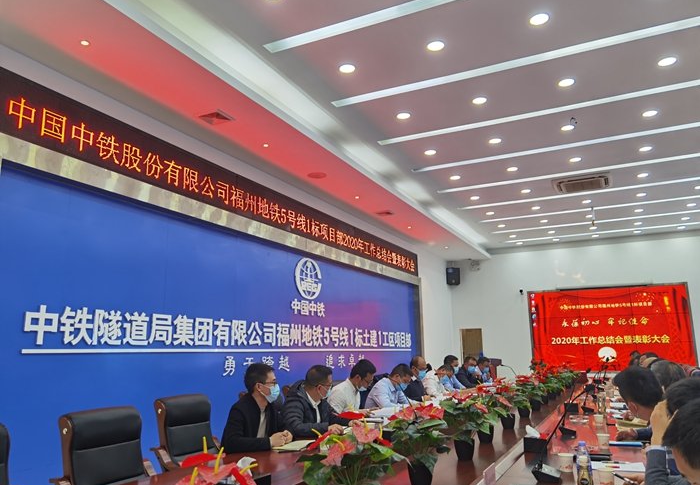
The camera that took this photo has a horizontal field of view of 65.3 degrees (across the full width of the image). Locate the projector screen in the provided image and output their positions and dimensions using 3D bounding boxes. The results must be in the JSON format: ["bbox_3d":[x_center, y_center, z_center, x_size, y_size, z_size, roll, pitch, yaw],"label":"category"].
[{"bbox_3d":[6.630,2.229,14.069,3.796,2.145,0.100,-6,-13,26],"label":"projector screen"}]

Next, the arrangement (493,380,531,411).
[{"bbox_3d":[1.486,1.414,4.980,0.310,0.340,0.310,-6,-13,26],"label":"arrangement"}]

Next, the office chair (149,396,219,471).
[{"bbox_3d":[-1.177,1.778,4.372,0.680,1.010,0.650,-7,-13,28],"label":"office chair"}]

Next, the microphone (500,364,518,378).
[{"bbox_3d":[2.407,1.988,8.055,0.330,0.340,0.110,-6,-13,26],"label":"microphone"}]

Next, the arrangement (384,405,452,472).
[{"bbox_3d":[0.334,0.972,2.696,0.290,0.375,0.300,-1,-11,0],"label":"arrangement"}]

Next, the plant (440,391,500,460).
[{"bbox_3d":[0.703,1.125,3.360,0.330,0.410,0.330,-6,-13,26],"label":"plant"}]

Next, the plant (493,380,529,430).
[{"bbox_3d":[1.346,1.385,4.679,0.290,0.410,0.300,-6,-13,26],"label":"plant"}]

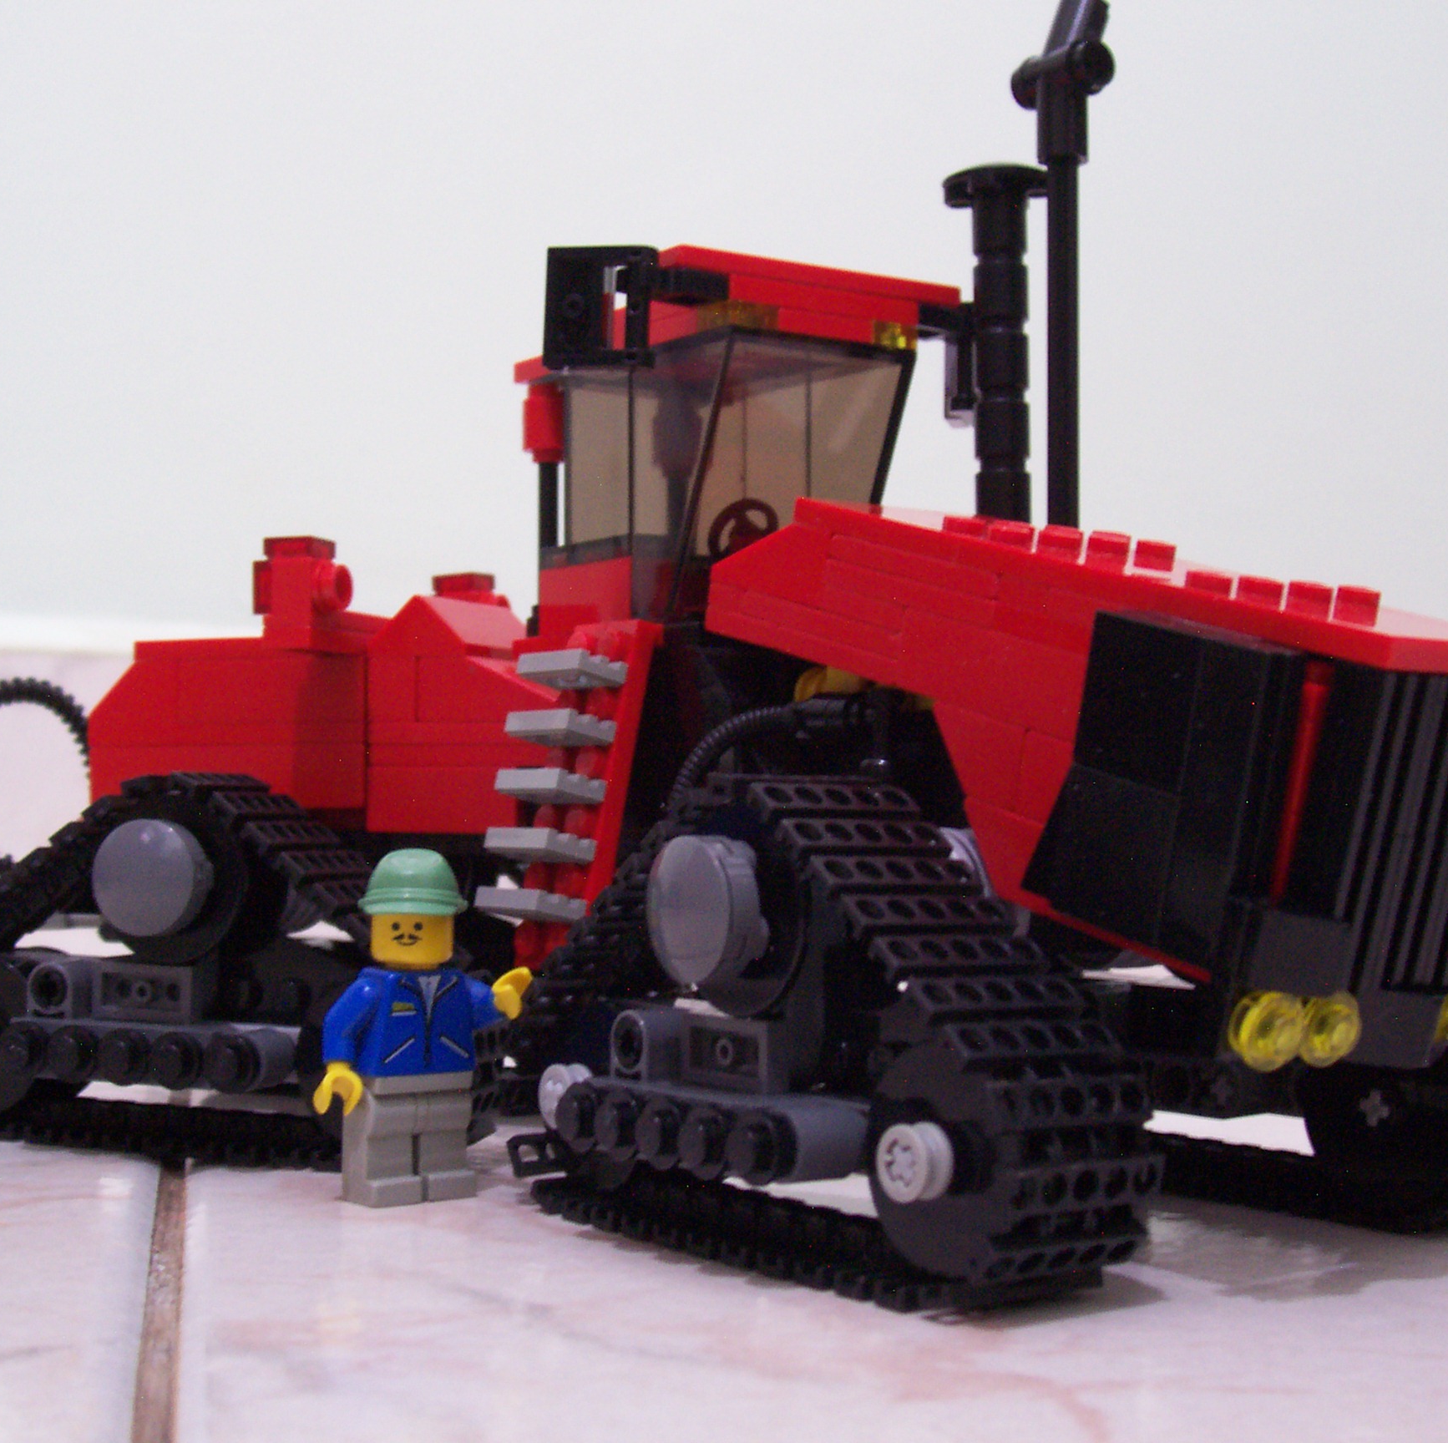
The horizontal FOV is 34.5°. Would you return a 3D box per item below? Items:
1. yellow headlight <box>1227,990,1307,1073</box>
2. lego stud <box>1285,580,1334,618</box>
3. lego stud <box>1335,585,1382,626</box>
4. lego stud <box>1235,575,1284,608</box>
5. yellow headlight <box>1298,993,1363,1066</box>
[{"bbox_3d":[0.052,0.029,0.223,0.008,0.008,0.005,0,15,-36],"label":"yellow headlight"},{"bbox_3d":[0.065,-0.015,0.258,0.005,0.002,0.005,3,11,-36],"label":"lego stud"},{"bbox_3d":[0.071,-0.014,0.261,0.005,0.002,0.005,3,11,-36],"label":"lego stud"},{"bbox_3d":[0.058,-0.015,0.254,0.005,0.002,0.005,3,11,-36],"label":"lego stud"},{"bbox_3d":[0.060,0.030,0.232,0.008,0.008,0.005,3,11,-36],"label":"yellow headlight"}]

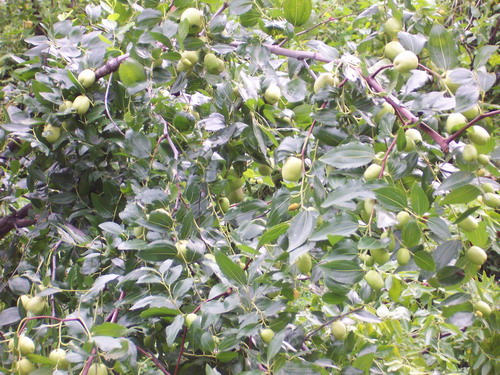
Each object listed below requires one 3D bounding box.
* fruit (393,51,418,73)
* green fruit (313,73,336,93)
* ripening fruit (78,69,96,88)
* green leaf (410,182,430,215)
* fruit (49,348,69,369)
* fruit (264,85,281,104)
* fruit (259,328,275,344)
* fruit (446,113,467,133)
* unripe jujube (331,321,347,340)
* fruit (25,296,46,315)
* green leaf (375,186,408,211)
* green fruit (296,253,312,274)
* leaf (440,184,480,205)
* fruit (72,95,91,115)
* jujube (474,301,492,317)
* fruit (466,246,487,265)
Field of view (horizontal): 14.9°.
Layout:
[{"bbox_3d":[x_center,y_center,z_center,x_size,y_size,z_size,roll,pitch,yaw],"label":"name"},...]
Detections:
[{"bbox_3d":[0.183,-0.149,2.250,0.029,0.025,0.025,18,0,-9],"label":"fruit"},{"bbox_3d":[0.090,-0.126,2.300,0.024,0.029,0.024,37,9,0],"label":"green fruit"},{"bbox_3d":[-0.188,-0.126,2.200,0.020,0.022,0.020,12,-12,0],"label":"ripening fruit"},{"bbox_3d":[0.197,0.013,2.200,0.022,0.040,0.007,-11,-10,-8],"label":"green leaf"},{"bbox_3d":[-0.216,0.194,2.150,0.023,0.025,0.023,0,6,0],"label":"fruit"},{"bbox_3d":[0.027,-0.112,2.300,0.019,0.024,0.019,0,6,0],"label":"fruit"},{"bbox_3d":[0.020,0.184,2.350,0.018,0.020,0.018,0,10,0],"label":"fruit"},{"bbox_3d":[0.237,-0.074,2.200,0.022,0.025,0.022,-6,0,0],"label":"fruit"},{"bbox_3d":[0.105,0.170,2.270,0.017,0.023,0.017,0,0,0],"label":"unripe jujube"},{"bbox_3d":[-0.258,0.142,2.300,0.021,0.025,0.021,37,9,0],"label":"fruit"},{"bbox_3d":[0.161,0.013,2.170,0.046,0.008,0.026,33,56,17],"label":"green leaf"},{"bbox_3d":[0.066,0.092,2.300,0.017,0.025,0.017,0,6,0],"label":"green fruit"},{"bbox_3d":[0.243,0.009,2.200,0.052,0.007,0.022,-23,47,-5],"label":"leaf"},{"bbox_3d":[-0.198,-0.098,2.250,0.020,0.024,0.020,18,3,0],"label":"fruit"},{"bbox_3d":[0.288,0.149,2.350,0.024,0.017,0.017,37,0,-3],"label":"jujube"},{"bbox_3d":[0.262,0.078,2.200,0.024,0.020,0.020,30,0,-3],"label":"fruit"}]

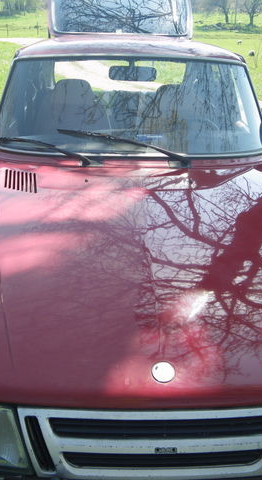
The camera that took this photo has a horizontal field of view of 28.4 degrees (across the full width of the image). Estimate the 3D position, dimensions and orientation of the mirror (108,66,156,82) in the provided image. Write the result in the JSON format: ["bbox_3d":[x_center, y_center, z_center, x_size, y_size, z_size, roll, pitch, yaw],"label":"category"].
[{"bbox_3d":[0.013,-0.893,2.793,0.250,0.070,0.040,7,26,9],"label":"mirror"}]

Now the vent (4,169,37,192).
[{"bbox_3d":[-0.482,-0.256,2.274,0.145,0.020,0.175,-8,34,-7],"label":"vent"}]

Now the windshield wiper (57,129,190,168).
[{"bbox_3d":[-0.045,-0.457,2.468,0.671,0.045,0.050,17,69,11],"label":"windshield wiper"}]

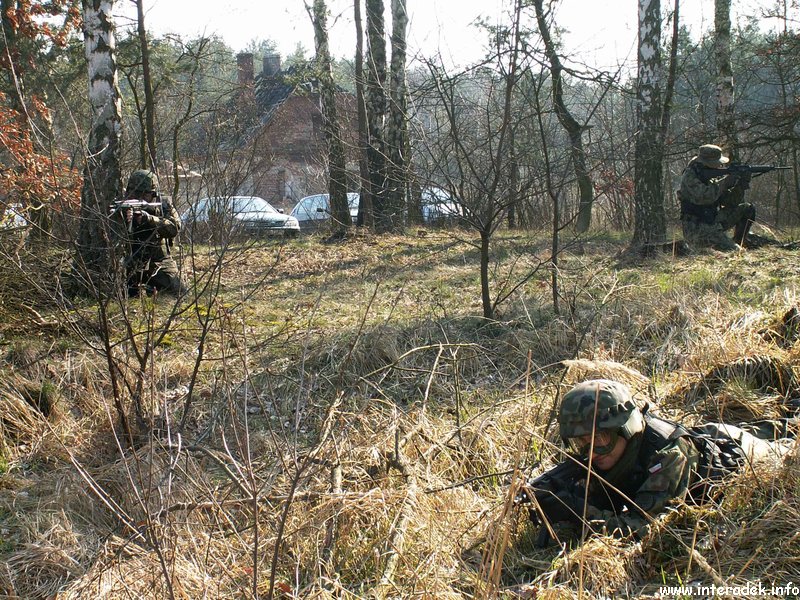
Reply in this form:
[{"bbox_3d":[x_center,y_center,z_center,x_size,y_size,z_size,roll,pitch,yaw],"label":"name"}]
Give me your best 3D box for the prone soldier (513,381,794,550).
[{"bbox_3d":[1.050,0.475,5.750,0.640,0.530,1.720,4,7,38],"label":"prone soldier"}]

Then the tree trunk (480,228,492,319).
[{"bbox_3d":[0.665,-0.200,12.400,0.085,0.690,0.085,0,5,0],"label":"tree trunk"}]

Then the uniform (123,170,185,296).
[{"bbox_3d":[-2.300,-0.617,15.000,0.560,1.180,0.600,5,7,42],"label":"uniform"}]

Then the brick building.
[{"bbox_3d":[-4.600,-6.400,65.200,6.800,7.100,9.000,-2,6,-21],"label":"brick building"}]

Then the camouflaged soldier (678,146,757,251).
[{"bbox_3d":[3.445,-1.110,17.600,0.840,1.170,0.580,0,5,-4],"label":"camouflaged soldier"}]

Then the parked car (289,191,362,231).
[{"bbox_3d":[-2.000,-2.650,51.500,1.680,1.430,4.100,-3,6,-28],"label":"parked car"}]

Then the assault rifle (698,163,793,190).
[{"bbox_3d":[3.740,-1.330,17.500,1.000,0.280,0.070,0,5,-2],"label":"assault rifle"}]

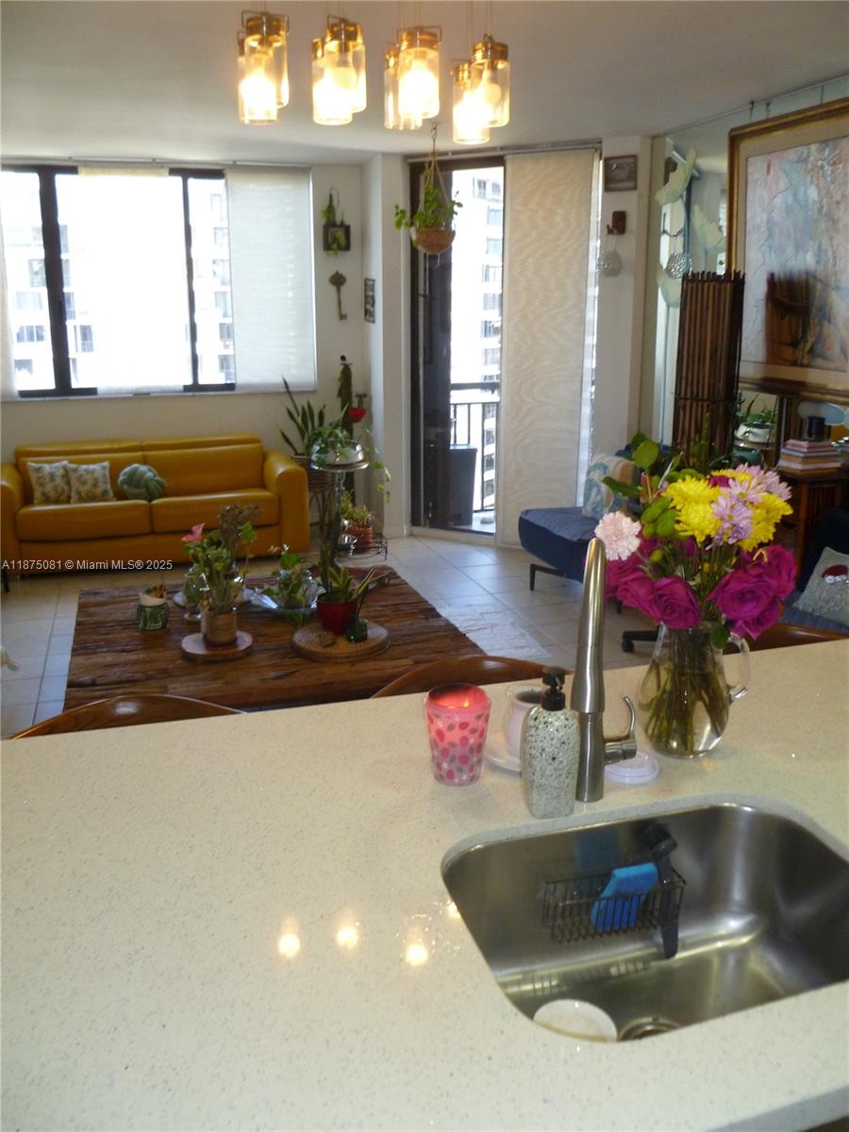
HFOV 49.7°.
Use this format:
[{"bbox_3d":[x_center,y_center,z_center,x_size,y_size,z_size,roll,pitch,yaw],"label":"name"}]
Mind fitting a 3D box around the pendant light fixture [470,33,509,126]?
[{"bbox_3d":[0.163,-1.195,2.262,0.096,0.190,0.098,0,15,0],"label":"pendant light fixture"}]

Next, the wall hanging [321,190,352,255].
[{"bbox_3d":[-0.606,-2.374,6.300,0.182,0.414,0.091,-5,16,-17],"label":"wall hanging"}]

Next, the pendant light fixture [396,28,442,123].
[{"bbox_3d":[-0.011,-1.090,2.040,0.100,0.179,0.100,0,15,0],"label":"pendant light fixture"}]

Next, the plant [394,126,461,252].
[{"bbox_3d":[0.014,-2.166,5.265,0.400,0.680,0.360,-5,16,-17],"label":"plant"}]

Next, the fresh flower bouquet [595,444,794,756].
[{"bbox_3d":[0.380,0.055,1.355,0.280,0.437,0.257,-5,16,-17],"label":"fresh flower bouquet"}]

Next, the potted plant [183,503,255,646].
[{"bbox_3d":[-0.736,0.039,3.284,0.260,0.500,0.230,-5,16,-17],"label":"potted plant"}]

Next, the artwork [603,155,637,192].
[{"bbox_3d":[1.195,-2.385,5.540,0.205,0.205,0.025,8,17,28],"label":"artwork"}]

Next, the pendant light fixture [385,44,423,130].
[{"bbox_3d":[-0.052,-1.230,2.361,0.096,0.188,0.098,0,15,0],"label":"pendant light fixture"}]

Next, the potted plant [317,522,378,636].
[{"bbox_3d":[-0.278,0.051,3.370,0.219,0.397,0.199,-5,16,-17],"label":"potted plant"}]

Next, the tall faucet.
[{"bbox_3d":[0.246,0.170,1.233,0.105,0.420,0.240,4,16,13],"label":"tall faucet"}]

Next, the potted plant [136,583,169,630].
[{"bbox_3d":[-1.026,0.155,3.460,0.108,0.153,0.108,-5,16,-17],"label":"potted plant"}]

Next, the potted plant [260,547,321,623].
[{"bbox_3d":[-0.554,0.048,3.801,0.250,0.245,0.230,-5,16,-17],"label":"potted plant"}]

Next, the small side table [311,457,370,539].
[{"bbox_3d":[-0.591,-0.418,6.472,0.410,0.610,0.410,-5,16,-17],"label":"small side table"}]

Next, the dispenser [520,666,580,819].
[{"bbox_3d":[0.162,0.231,1.195,0.066,0.194,0.052,-5,16,-17],"label":"dispenser"}]

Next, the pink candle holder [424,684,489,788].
[{"bbox_3d":[0.046,0.238,1.288,0.092,0.118,0.092,0,15,0],"label":"pink candle holder"}]

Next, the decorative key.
[{"bbox_3d":[-0.603,-1.887,6.400,0.119,0.340,0.030,-5,16,-17],"label":"decorative key"}]

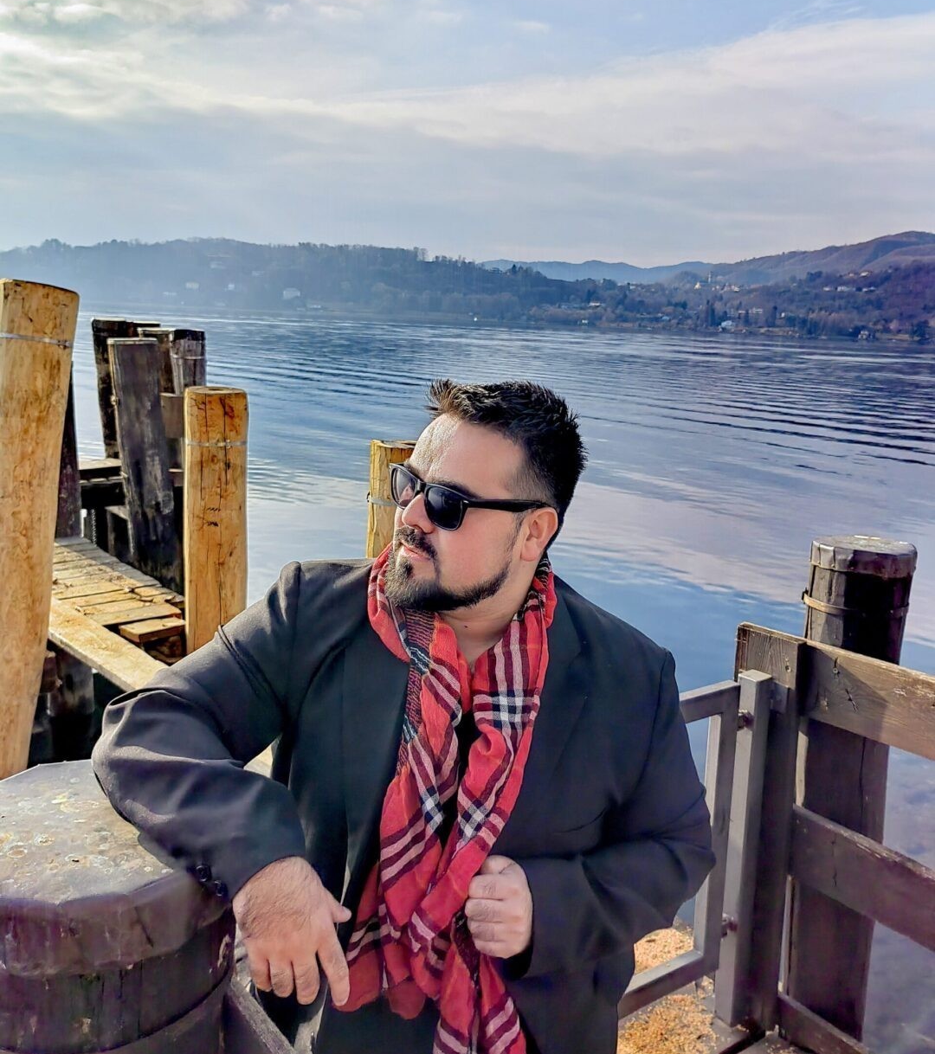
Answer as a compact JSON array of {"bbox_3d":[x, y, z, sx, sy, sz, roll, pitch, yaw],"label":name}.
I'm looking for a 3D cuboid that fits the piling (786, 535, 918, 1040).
[{"bbox_3d":[0.953,0.737,2.494,0.255,1.420,0.255,-8,14,-35],"label":"piling"}]

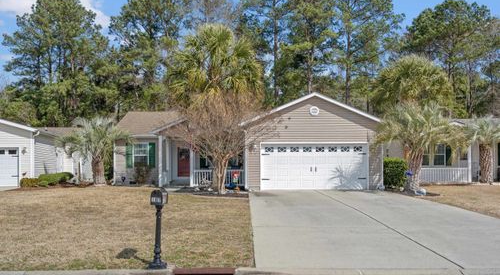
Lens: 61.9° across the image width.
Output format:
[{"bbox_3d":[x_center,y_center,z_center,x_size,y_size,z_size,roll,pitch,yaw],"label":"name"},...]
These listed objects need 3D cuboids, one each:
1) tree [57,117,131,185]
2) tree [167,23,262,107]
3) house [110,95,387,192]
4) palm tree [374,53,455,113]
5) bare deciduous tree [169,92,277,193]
[{"bbox_3d":[-8.100,0.720,21.500,3.800,3.550,3.700,0,-2,0],"label":"tree"},{"bbox_3d":[-1.540,-1.360,18.800,4.200,7.400,4.100,0,-2,0],"label":"tree"},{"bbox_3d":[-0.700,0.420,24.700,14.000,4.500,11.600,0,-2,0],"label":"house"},{"bbox_3d":[8.580,-0.900,22.200,4.300,6.800,4.200,0,-2,0],"label":"palm tree"},{"bbox_3d":[-1.170,0.220,17.700,4.500,4.300,4.300,0,-2,0],"label":"bare deciduous tree"}]

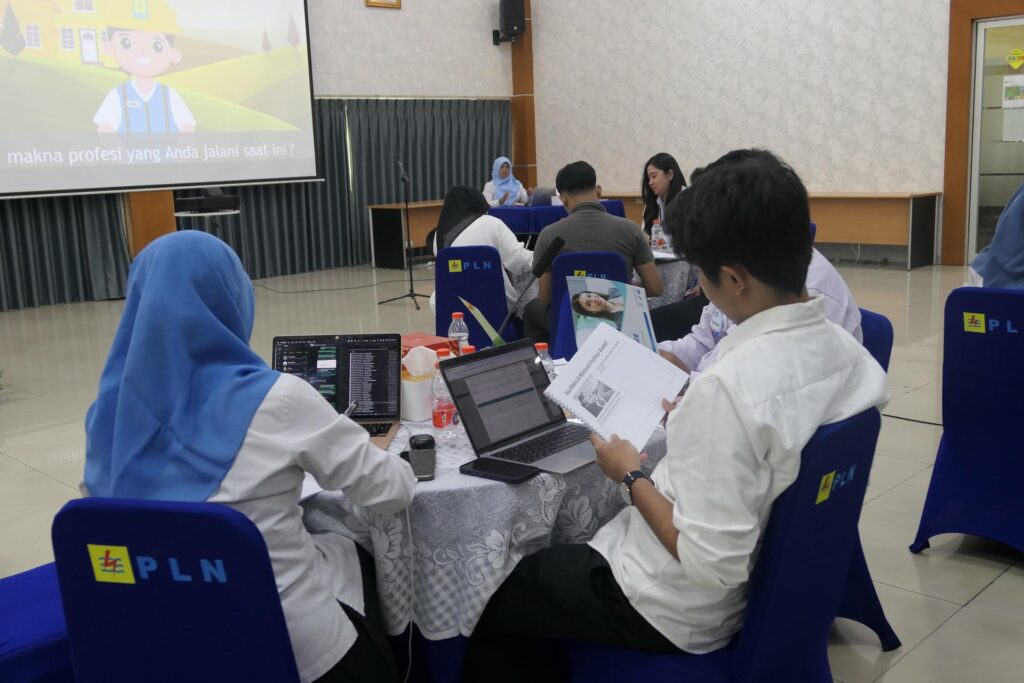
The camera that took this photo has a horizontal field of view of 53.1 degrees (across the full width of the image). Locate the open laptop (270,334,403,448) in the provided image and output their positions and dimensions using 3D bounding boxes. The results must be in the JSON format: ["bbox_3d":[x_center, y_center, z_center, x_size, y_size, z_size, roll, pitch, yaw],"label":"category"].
[{"bbox_3d":[-0.416,0.116,2.317,0.304,0.207,0.298,-2,11,2],"label":"open laptop"}]

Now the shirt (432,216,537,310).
[{"bbox_3d":[-0.132,-0.410,5.590,0.500,0.560,0.420,1,11,16],"label":"shirt"}]

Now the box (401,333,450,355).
[{"bbox_3d":[-0.294,0.021,3.218,0.160,0.052,0.210,-11,14,-39],"label":"box"}]

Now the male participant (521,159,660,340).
[{"bbox_3d":[0.417,-0.269,5.167,0.620,1.280,0.820,-1,11,6],"label":"male participant"}]

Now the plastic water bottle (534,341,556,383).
[{"bbox_3d":[0.077,0.086,2.467,0.061,0.172,0.061,-2,11,0],"label":"plastic water bottle"}]

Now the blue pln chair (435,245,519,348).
[{"bbox_3d":[-0.162,-0.129,5.674,0.460,0.860,0.570,0,11,10],"label":"blue pln chair"}]

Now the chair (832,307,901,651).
[{"bbox_3d":[0.729,0.365,2.880,0.570,0.860,0.460,-5,11,-13],"label":"chair"}]

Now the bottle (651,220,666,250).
[{"bbox_3d":[0.837,-0.606,5.850,0.061,0.172,0.061,-2,11,0],"label":"bottle"}]

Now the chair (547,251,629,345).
[{"bbox_3d":[0.376,-0.033,5.059,0.460,0.860,0.570,-1,11,6],"label":"chair"}]

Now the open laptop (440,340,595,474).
[{"bbox_3d":[0.071,0.129,2.169,0.314,0.200,0.304,7,14,39],"label":"open laptop"}]

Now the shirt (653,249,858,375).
[{"bbox_3d":[0.627,0.048,2.853,0.550,0.600,0.480,-5,11,-13],"label":"shirt"}]

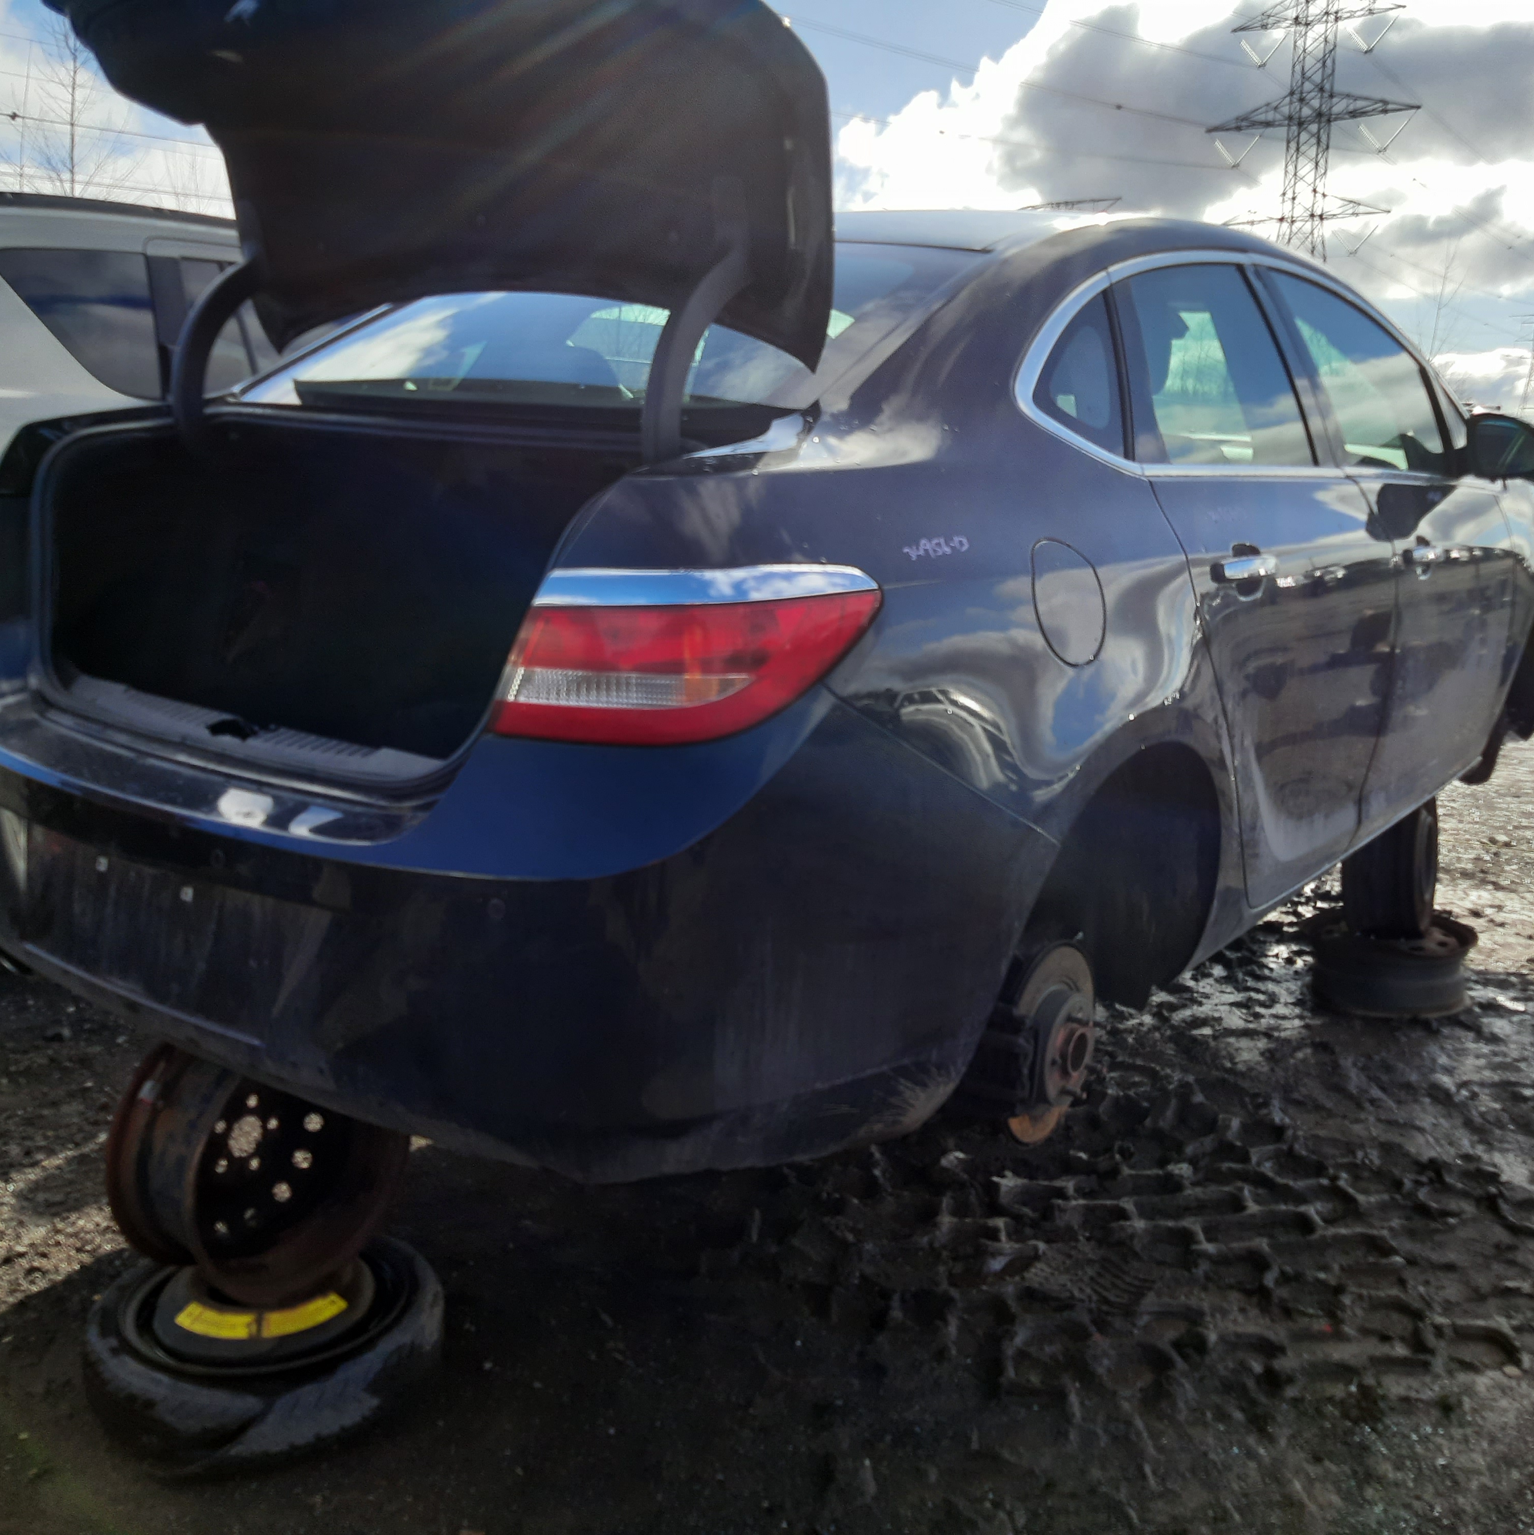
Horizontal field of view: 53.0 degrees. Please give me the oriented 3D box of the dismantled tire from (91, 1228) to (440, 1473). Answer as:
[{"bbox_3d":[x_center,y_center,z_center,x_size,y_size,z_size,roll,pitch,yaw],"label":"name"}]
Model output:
[{"bbox_3d":[-0.813,0.940,2.506,0.555,0.120,0.555,0,11,0],"label":"dismantled tire"}]

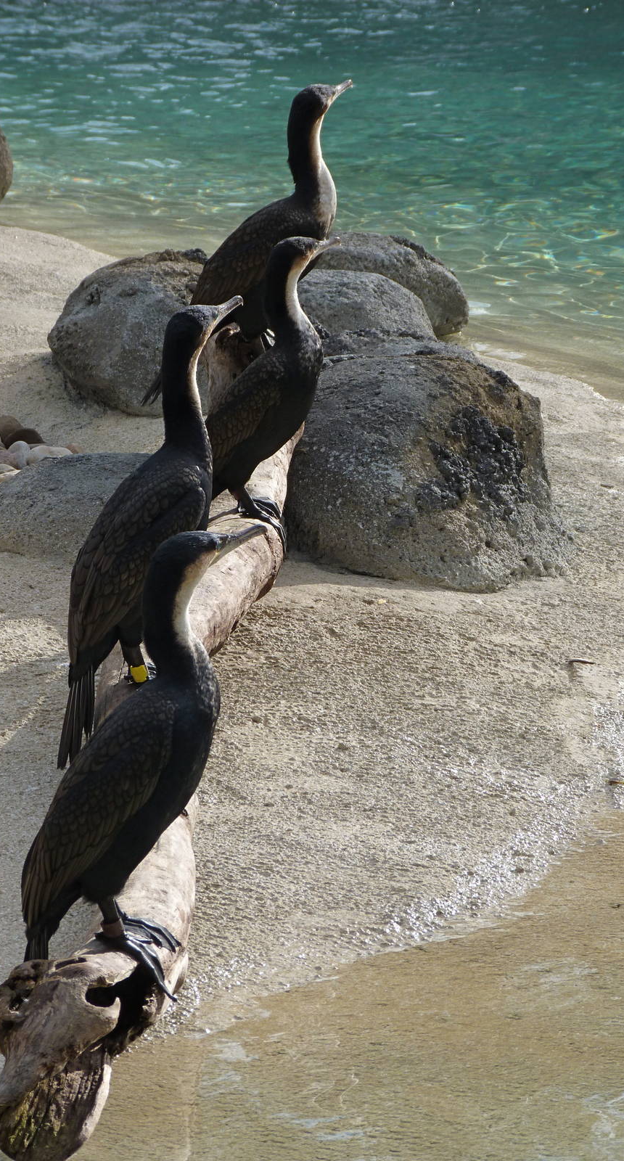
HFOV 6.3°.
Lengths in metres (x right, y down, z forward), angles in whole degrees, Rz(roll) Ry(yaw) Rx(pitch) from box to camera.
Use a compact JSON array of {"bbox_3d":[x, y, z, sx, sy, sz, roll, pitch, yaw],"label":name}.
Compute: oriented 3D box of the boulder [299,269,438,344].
[{"bbox_3d":[0.086,-0.542,11.900,0.360,0.230,0.340,0,11,0],"label":"boulder"}]

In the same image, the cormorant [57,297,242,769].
[{"bbox_3d":[-0.248,-0.074,8.864,0.334,0.708,0.180,-8,15,-32],"label":"cormorant"}]

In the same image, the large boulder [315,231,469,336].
[{"bbox_3d":[0.145,-0.687,13.300,0.420,0.210,0.360,0,13,0],"label":"large boulder"}]

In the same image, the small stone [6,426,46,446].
[{"bbox_3d":[-0.560,-0.278,11.125,0.081,0.043,0.065,0,11,0],"label":"small stone"}]

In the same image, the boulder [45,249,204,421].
[{"bbox_3d":[-0.374,-0.524,11.950,0.360,0.310,0.340,0,13,0],"label":"boulder"}]

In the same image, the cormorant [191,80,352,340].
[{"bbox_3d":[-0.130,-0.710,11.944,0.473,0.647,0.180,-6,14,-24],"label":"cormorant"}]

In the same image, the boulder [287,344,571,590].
[{"bbox_3d":[0.211,-0.206,10.389,0.510,0.390,0.470,0,11,0],"label":"boulder"}]

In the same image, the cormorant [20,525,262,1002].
[{"bbox_3d":[-0.210,0.227,7.050,0.325,0.570,0.170,-4,12,-18],"label":"cormorant"}]

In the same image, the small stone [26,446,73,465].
[{"bbox_3d":[-0.501,-0.238,10.920,0.094,0.038,0.066,0,11,0],"label":"small stone"}]

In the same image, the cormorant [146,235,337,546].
[{"bbox_3d":[-0.094,-0.347,10.551,0.295,0.578,0.170,-4,14,-18],"label":"cormorant"}]

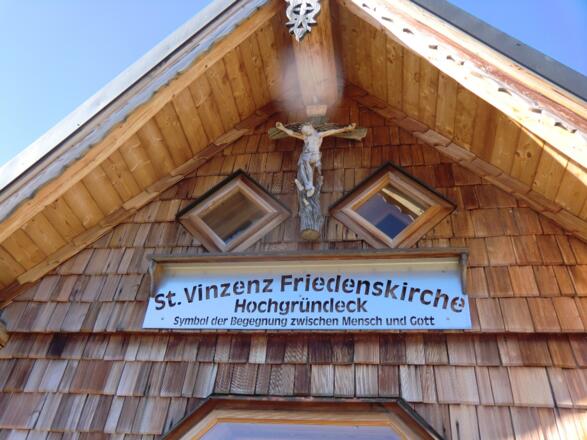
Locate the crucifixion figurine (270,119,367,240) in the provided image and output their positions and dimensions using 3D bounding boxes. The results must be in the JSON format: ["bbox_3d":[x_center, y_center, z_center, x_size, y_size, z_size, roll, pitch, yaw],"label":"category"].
[{"bbox_3d":[0.150,-0.396,3.548,0.770,1.130,0.230,-2,-37,9],"label":"crucifixion figurine"}]

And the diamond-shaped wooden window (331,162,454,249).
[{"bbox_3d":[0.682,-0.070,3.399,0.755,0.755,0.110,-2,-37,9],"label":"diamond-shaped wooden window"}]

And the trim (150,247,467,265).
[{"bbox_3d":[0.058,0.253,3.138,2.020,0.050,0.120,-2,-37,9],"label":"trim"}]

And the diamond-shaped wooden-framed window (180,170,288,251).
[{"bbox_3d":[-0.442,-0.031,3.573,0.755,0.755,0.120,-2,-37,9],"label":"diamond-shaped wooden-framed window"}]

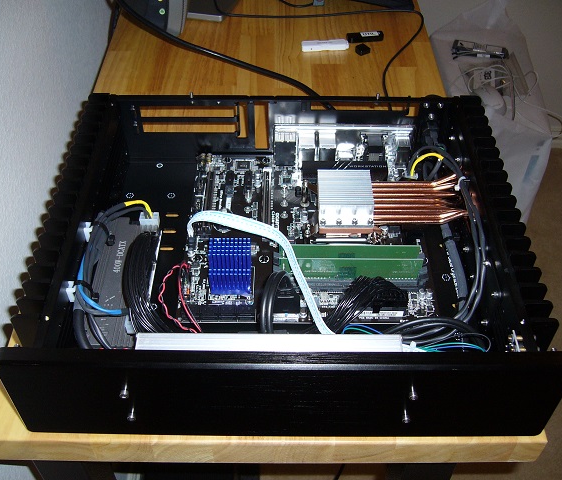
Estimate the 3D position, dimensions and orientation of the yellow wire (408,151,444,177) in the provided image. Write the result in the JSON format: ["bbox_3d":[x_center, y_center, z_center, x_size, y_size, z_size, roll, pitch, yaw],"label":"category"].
[{"bbox_3d":[0.157,-0.081,0.699,0.038,0.026,0.017,0,46,0],"label":"yellow wire"}]

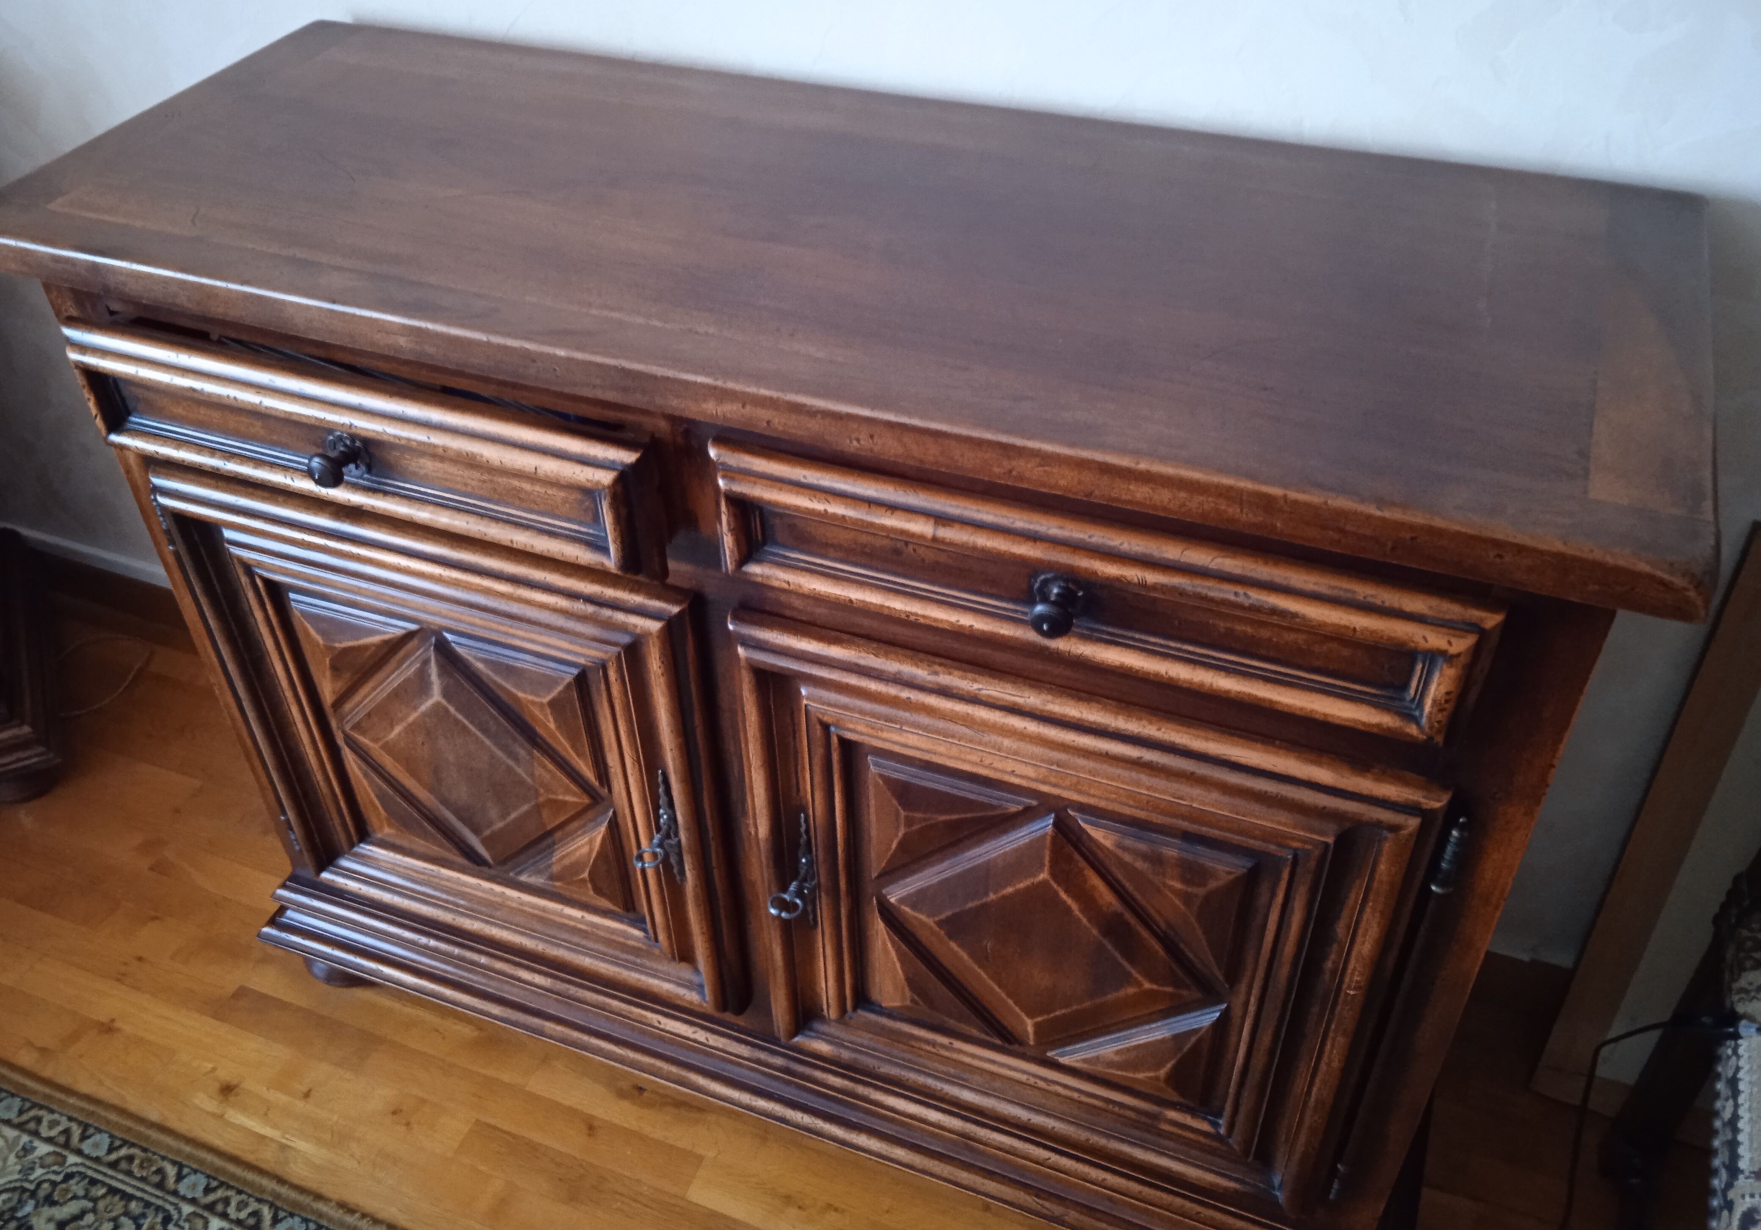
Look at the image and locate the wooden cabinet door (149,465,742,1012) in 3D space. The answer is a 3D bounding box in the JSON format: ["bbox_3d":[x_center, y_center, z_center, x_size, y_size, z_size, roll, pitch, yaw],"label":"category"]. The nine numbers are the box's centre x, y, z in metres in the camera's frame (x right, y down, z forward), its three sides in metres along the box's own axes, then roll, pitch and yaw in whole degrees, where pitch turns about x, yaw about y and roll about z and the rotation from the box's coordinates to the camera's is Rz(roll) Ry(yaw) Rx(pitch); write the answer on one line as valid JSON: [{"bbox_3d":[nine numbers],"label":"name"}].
[{"bbox_3d":[-0.395,0.133,1.361,0.541,0.525,0.044,14,42,18],"label":"wooden cabinet door"}]

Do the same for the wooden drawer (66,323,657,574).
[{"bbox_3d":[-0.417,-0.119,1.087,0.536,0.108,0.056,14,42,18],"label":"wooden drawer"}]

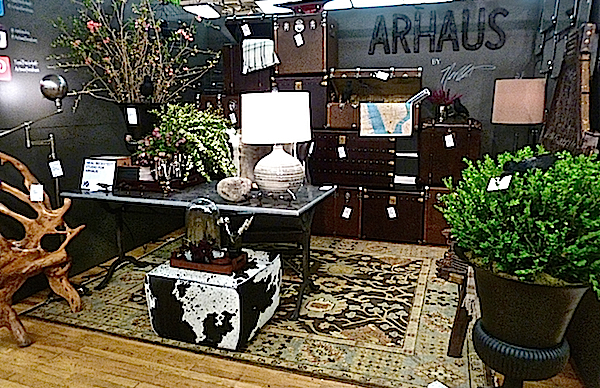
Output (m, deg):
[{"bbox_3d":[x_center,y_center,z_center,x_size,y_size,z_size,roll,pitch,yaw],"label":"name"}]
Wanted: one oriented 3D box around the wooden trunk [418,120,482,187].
[{"bbox_3d":[1.589,-0.420,4.604,0.565,0.652,0.504,4,12,19],"label":"wooden trunk"}]

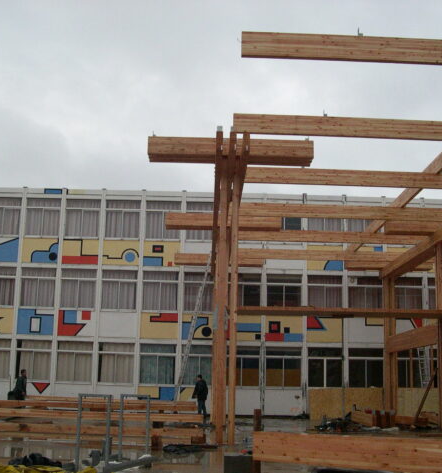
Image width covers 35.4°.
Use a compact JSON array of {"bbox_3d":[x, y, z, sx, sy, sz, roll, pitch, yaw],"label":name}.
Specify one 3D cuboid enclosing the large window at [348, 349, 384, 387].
[{"bbox_3d":[6.229,5.661,29.737,1.499,1.708,0.150,2,-11,-1],"label":"large window"}]

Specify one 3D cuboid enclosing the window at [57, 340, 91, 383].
[{"bbox_3d":[-6.232,5.355,29.589,1.504,1.742,0.150,2,-11,-1],"label":"window"}]

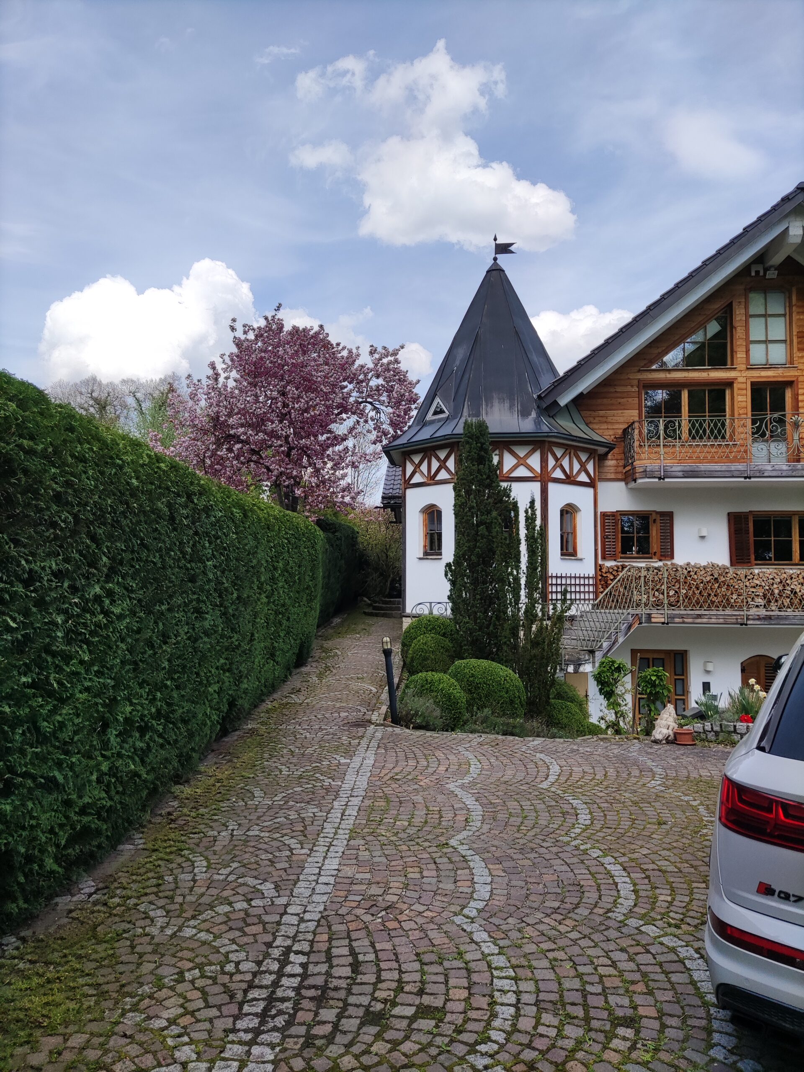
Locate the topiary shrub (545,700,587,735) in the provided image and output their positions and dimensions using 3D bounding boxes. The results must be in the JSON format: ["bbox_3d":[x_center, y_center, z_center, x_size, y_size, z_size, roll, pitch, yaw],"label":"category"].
[{"bbox_3d":[1.972,2.263,9.787,0.620,0.500,0.620,-1,-3,11],"label":"topiary shrub"}]

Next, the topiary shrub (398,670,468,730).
[{"bbox_3d":[0.371,1.925,9.484,0.800,0.640,0.780,0,-3,2],"label":"topiary shrub"}]

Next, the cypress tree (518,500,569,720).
[{"bbox_3d":[1.827,0.908,10.226,0.650,2.880,0.620,-1,-3,10],"label":"cypress tree"}]

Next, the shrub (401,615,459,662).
[{"bbox_3d":[0.432,1.621,12.380,0.880,0.780,0.860,0,-3,2],"label":"shrub"}]

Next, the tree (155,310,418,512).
[{"bbox_3d":[-3.003,-2.192,20.810,6.900,7.400,6.600,0,-3,-8],"label":"tree"}]

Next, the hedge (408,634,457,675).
[{"bbox_3d":[0.398,1.675,11.083,0.670,0.660,0.660,0,-3,2],"label":"hedge"}]

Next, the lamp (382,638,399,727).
[{"bbox_3d":[-0.124,1.646,9.174,0.110,1.030,0.110,-5,-3,-2],"label":"lamp"}]

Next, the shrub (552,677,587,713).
[{"bbox_3d":[2.194,2.269,10.883,0.700,0.650,0.700,-1,-3,11],"label":"shrub"}]

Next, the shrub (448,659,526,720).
[{"bbox_3d":[1.040,1.898,9.880,0.950,0.760,0.920,0,-3,6],"label":"shrub"}]

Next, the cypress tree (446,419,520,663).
[{"bbox_3d":[1.184,0.210,11.701,1.050,3.850,1.000,0,-3,6],"label":"cypress tree"}]

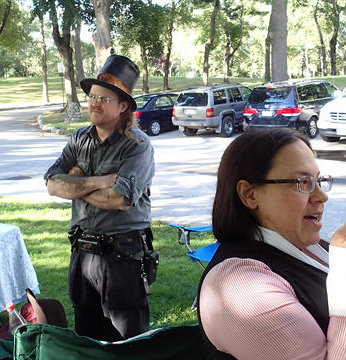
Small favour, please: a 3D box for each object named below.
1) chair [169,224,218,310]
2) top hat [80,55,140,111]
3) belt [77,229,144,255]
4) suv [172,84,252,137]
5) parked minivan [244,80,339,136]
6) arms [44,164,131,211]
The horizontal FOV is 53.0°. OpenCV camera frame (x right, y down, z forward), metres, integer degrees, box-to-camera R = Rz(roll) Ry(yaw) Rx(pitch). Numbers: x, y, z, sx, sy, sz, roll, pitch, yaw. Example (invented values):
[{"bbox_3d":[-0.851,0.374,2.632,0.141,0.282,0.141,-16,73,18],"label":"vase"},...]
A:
[{"bbox_3d":[0.350,0.540,2.940,0.620,0.880,0.800,1,12,6],"label":"chair"},{"bbox_3d":[-0.290,-0.464,1.650,0.290,0.170,0.320,10,-9,40],"label":"top hat"},{"bbox_3d":[-0.310,0.290,1.750,0.360,0.085,0.270,7,13,29],"label":"belt"},{"bbox_3d":[2.060,-2.580,12.900,1.800,1.700,4.500,10,19,40],"label":"suv"},{"bbox_3d":[4.650,-2.600,12.500,1.960,1.760,5.050,10,19,40],"label":"parked minivan"},{"bbox_3d":[-0.397,0.033,1.620,0.400,0.180,0.220,7,13,29],"label":"arms"}]

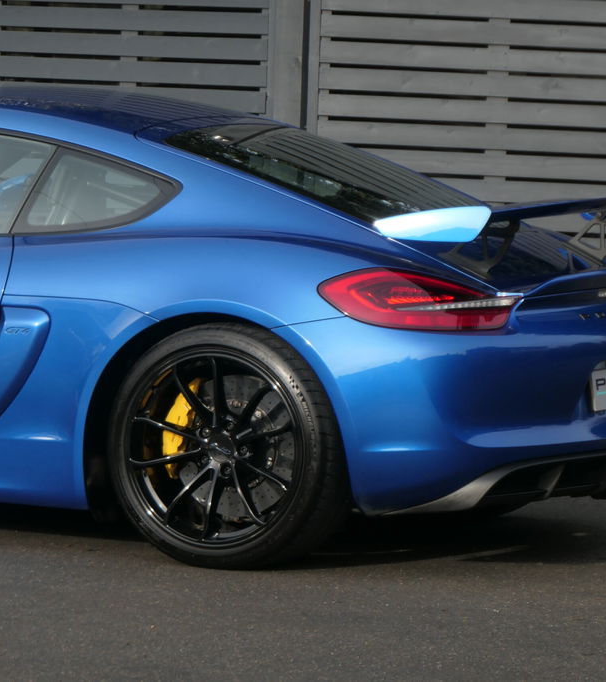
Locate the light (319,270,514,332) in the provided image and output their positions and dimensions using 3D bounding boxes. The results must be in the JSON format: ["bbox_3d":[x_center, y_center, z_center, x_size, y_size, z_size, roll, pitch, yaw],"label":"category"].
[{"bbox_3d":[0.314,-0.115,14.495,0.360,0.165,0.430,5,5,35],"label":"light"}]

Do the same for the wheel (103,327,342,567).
[{"bbox_3d":[-0.182,0.273,14.672,0.685,0.680,0.300,4,5,25],"label":"wheel"}]

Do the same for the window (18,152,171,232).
[{"bbox_3d":[-0.576,-0.413,14.919,0.500,0.250,0.090,5,-11,18],"label":"window"}]

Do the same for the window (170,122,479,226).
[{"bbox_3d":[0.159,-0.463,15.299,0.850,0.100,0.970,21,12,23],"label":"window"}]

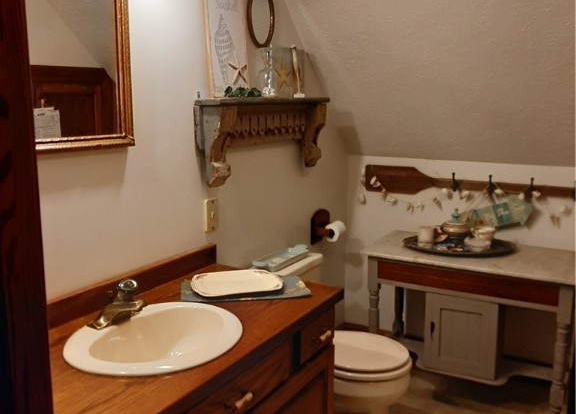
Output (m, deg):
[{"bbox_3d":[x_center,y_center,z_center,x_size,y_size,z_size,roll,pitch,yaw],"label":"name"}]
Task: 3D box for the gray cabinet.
[{"bbox_3d":[0.814,0.553,2.647,0.315,0.360,0.250,6,12,30],"label":"gray cabinet"}]

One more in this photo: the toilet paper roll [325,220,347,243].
[{"bbox_3d":[0.243,0.122,2.937,0.098,0.098,0.103,6,12,30],"label":"toilet paper roll"}]

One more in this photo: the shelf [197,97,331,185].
[{"bbox_3d":[-0.063,-0.282,2.371,0.118,0.325,0.840,6,12,30],"label":"shelf"}]

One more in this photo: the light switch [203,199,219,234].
[{"bbox_3d":[-0.277,0.031,2.160,0.014,0.118,0.073,6,12,30],"label":"light switch"}]

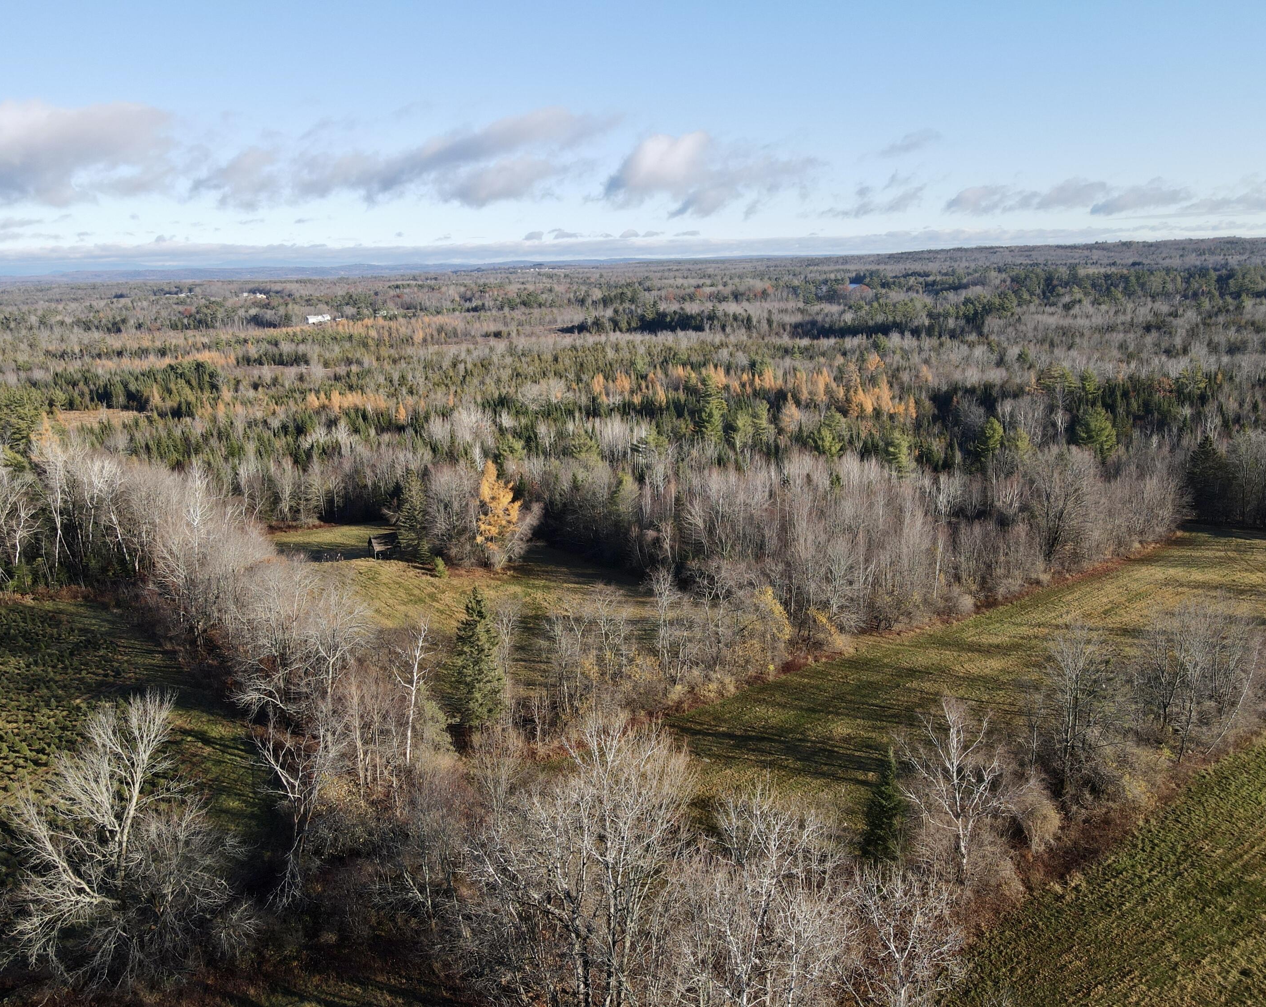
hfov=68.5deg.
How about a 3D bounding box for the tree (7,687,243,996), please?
[{"bbox_3d":[-37.140,23.730,68.530,16.650,20.860,14.150,-1,14,0],"label":"tree"}]

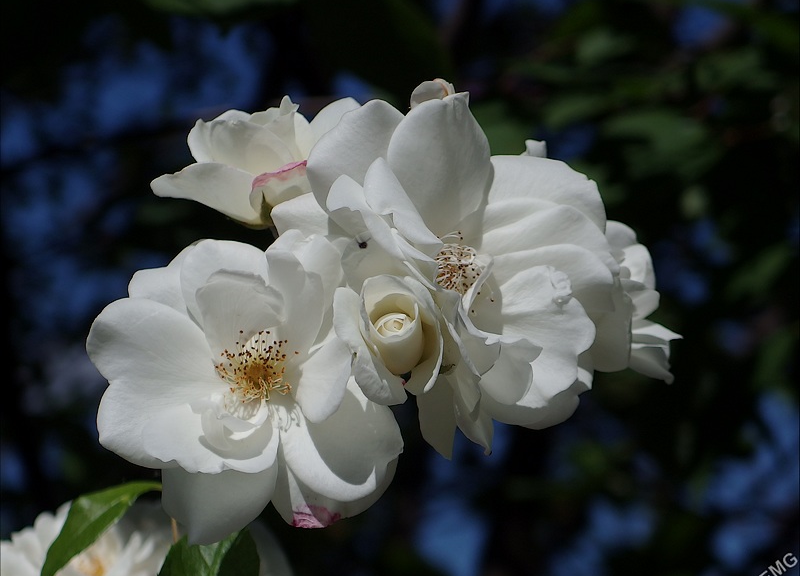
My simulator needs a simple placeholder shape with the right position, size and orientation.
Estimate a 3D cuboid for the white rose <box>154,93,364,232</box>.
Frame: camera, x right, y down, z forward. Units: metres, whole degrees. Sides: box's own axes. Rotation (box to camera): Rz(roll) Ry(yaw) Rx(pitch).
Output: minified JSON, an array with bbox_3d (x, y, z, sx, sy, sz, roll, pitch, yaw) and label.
[{"bbox_3d":[-0.038,-0.034,0.700,0.056,0.042,0.048,-2,-28,22],"label":"white rose"}]

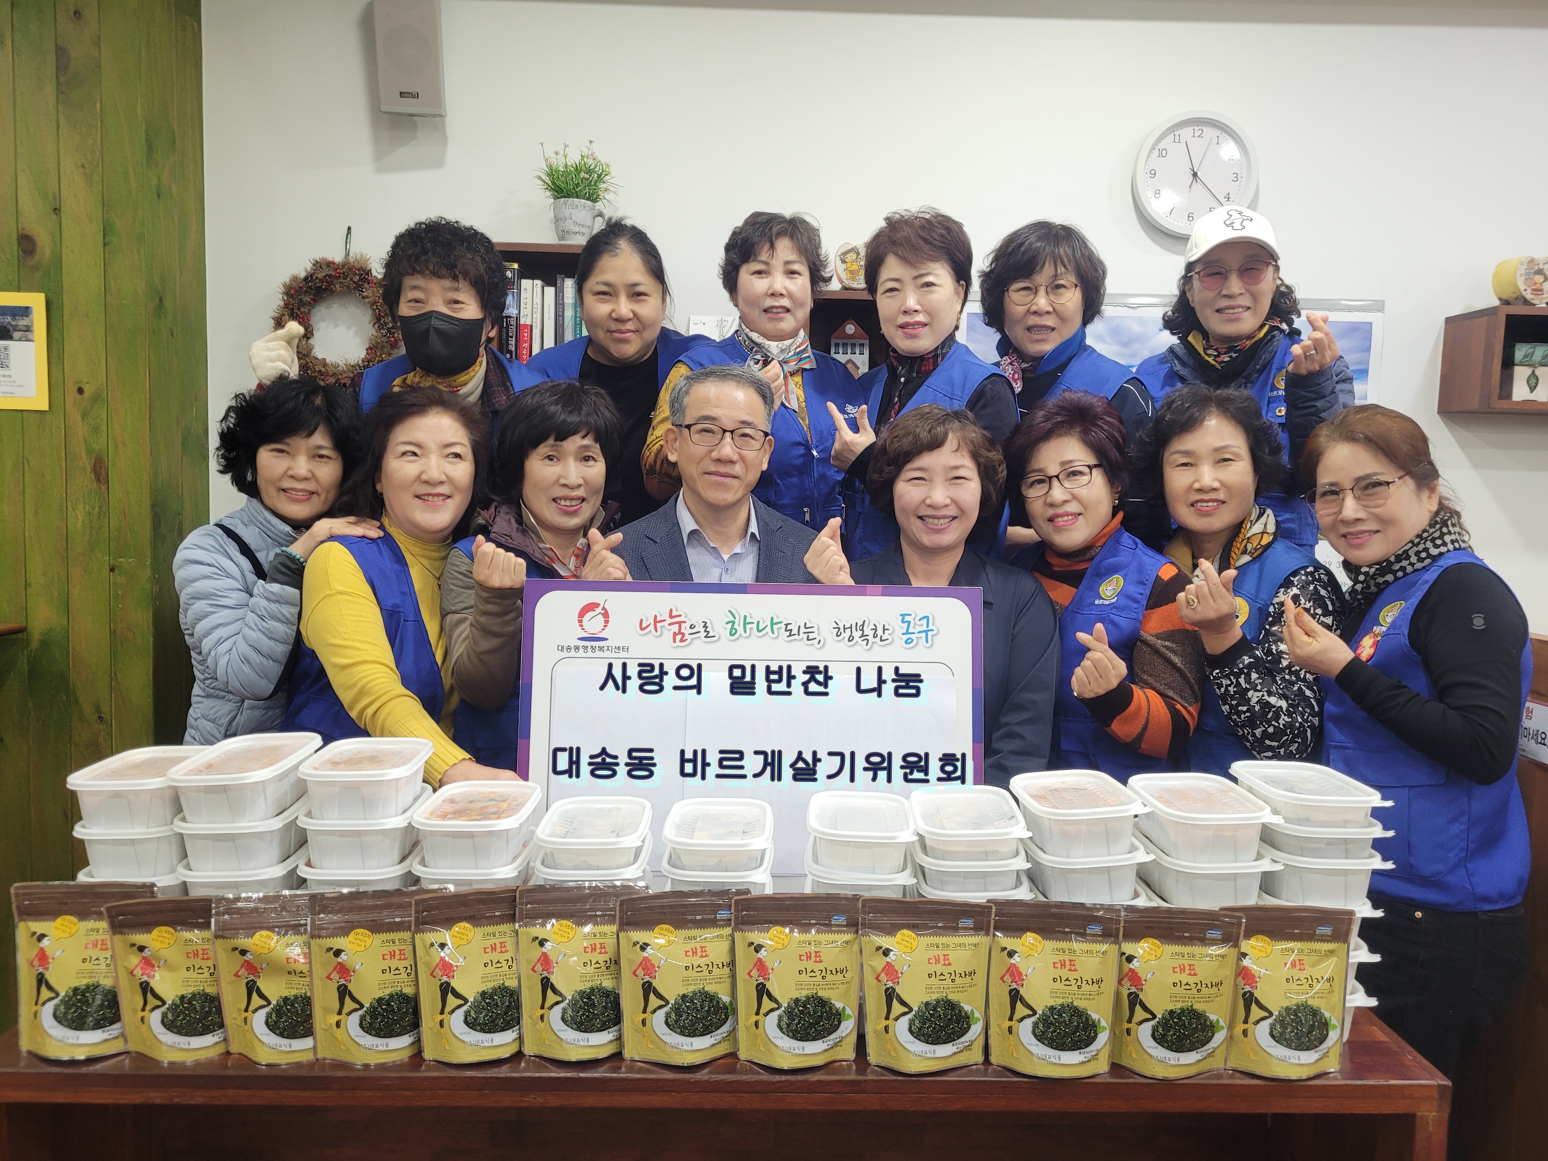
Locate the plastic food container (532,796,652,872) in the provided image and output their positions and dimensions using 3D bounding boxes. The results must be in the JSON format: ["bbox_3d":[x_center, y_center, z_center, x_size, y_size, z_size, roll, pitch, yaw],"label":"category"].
[{"bbox_3d":[-0.215,0.307,1.410,0.130,0.038,0.182,2,5,0],"label":"plastic food container"}]

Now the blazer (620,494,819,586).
[{"bbox_3d":[-0.093,0.186,1.975,0.480,0.660,0.270,0,4,-6],"label":"blazer"}]

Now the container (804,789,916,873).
[{"bbox_3d":[0.105,0.304,1.410,0.130,0.047,0.182,2,5,2],"label":"container"}]

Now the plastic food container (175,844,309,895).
[{"bbox_3d":[-0.621,0.353,1.387,0.130,0.058,0.182,2,5,2],"label":"plastic food container"}]

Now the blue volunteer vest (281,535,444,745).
[{"bbox_3d":[-0.588,0.226,1.813,0.400,0.600,0.260,-1,5,-24],"label":"blue volunteer vest"}]

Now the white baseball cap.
[{"bbox_3d":[0.852,-0.642,2.170,0.170,0.128,0.250,0,15,15],"label":"white baseball cap"}]

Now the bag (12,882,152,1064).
[{"bbox_3d":[-0.742,0.419,1.259,0.142,0.177,0.050,1,0,-6],"label":"bag"}]

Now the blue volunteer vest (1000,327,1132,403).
[{"bbox_3d":[0.487,-0.125,2.050,0.390,0.590,0.260,2,5,14],"label":"blue volunteer vest"}]

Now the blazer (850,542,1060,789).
[{"bbox_3d":[0.237,0.240,1.767,0.410,0.600,0.280,2,5,5],"label":"blazer"}]

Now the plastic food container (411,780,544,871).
[{"bbox_3d":[-0.374,0.309,1.482,0.134,0.059,0.202,1,4,-1],"label":"plastic food container"}]

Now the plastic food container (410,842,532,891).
[{"bbox_3d":[-0.375,0.365,1.487,0.134,0.059,0.202,1,4,-1],"label":"plastic food container"}]

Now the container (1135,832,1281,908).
[{"bbox_3d":[0.517,0.346,1.425,0.131,0.058,0.183,1,5,-1],"label":"container"}]

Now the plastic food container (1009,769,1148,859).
[{"bbox_3d":[0.363,0.284,1.415,0.130,0.058,0.182,-1,5,-3],"label":"plastic food container"}]

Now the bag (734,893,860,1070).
[{"bbox_3d":[0.028,0.435,1.273,0.138,0.186,0.045,1,4,-4],"label":"bag"}]

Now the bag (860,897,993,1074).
[{"bbox_3d":[0.165,0.436,1.263,0.142,0.177,0.050,1,0,0],"label":"bag"}]

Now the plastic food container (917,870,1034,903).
[{"bbox_3d":[0.244,0.370,1.436,0.140,0.041,0.202,1,4,6],"label":"plastic food container"}]

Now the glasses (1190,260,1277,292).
[{"bbox_3d":[0.822,-0.543,2.092,0.138,0.045,0.140,-9,3,16],"label":"glasses"}]

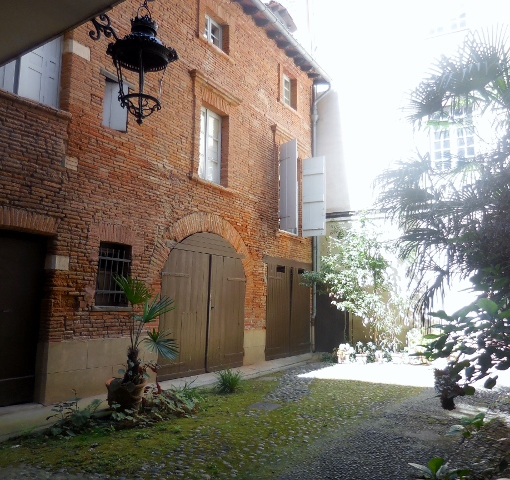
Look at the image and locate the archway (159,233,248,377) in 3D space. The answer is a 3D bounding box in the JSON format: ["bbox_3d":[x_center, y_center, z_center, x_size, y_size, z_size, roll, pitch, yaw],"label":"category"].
[{"bbox_3d":[-0.958,1.327,9.888,0.150,2.880,2.680,-3,-9,33],"label":"archway"}]

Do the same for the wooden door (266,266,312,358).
[{"bbox_3d":[1.023,1.938,12.871,0.130,2.530,2.530,-3,-9,33],"label":"wooden door"}]

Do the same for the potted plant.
[{"bbox_3d":[-1.694,1.545,6.900,0.950,1.900,0.870,2,-7,0],"label":"potted plant"}]

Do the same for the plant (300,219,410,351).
[{"bbox_3d":[2.789,1.278,12.700,2.500,3.650,1.800,-3,-9,33],"label":"plant"}]

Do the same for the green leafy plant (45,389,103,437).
[{"bbox_3d":[-2.246,2.146,5.750,0.650,0.480,0.520,2,-7,0],"label":"green leafy plant"}]

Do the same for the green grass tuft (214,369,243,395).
[{"bbox_3d":[-0.476,2.541,8.300,0.530,0.430,0.500,2,-7,0],"label":"green grass tuft"}]

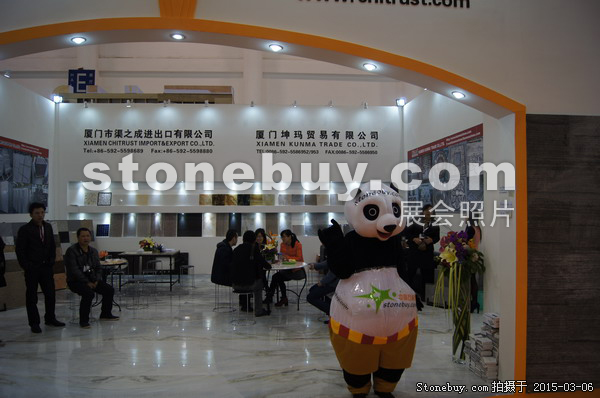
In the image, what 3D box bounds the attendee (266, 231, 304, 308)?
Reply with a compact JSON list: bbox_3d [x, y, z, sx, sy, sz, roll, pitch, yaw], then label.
[{"bbox_3d":[-0.263,1.165,7.626,0.680,1.270,0.470,1,-1,-23],"label":"attendee"}]

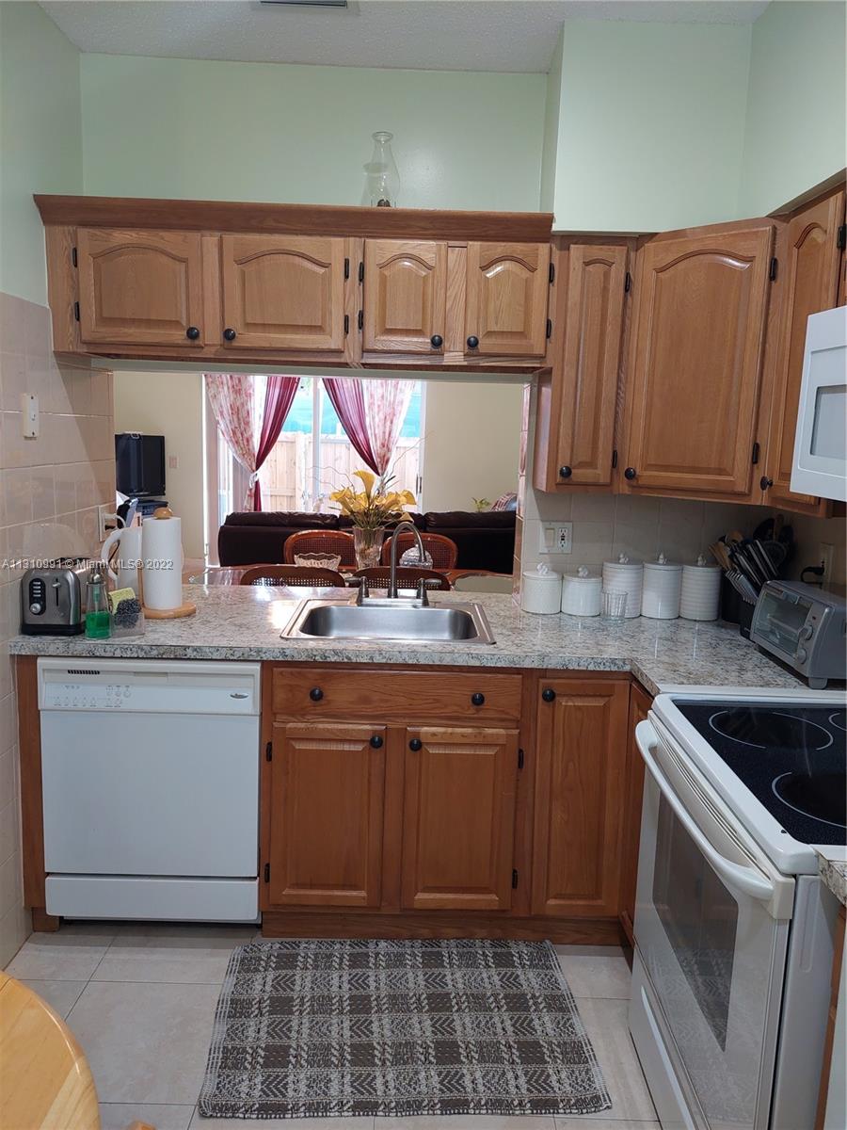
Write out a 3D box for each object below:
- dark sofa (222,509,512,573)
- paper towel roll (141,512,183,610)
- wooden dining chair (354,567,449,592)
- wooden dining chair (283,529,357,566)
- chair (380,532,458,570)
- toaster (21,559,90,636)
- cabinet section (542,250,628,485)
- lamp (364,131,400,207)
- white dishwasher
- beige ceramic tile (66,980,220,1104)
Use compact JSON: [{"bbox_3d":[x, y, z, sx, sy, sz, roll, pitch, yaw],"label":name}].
[{"bbox_3d":[-0.414,0.020,6.115,2.200,0.950,0.950,0,10,-9],"label":"dark sofa"},{"bbox_3d":[-0.830,-0.014,2.486,0.122,0.295,0.122,2,10,0],"label":"paper towel roll"},{"bbox_3d":[-0.097,0.417,3.784,0.480,0.930,0.550,2,10,0],"label":"wooden dining chair"},{"bbox_3d":[-0.589,0.298,4.438,0.480,0.950,0.550,2,9,0],"label":"wooden dining chair"},{"bbox_3d":[-0.027,0.314,4.441,0.480,0.950,0.550,2,9,0],"label":"chair"},{"bbox_3d":[-1.044,0.083,2.316,0.175,0.188,0.270,2,10,0],"label":"toaster"},{"bbox_3d":[0.488,-0.598,2.464,0.190,0.713,0.305,2,8,0],"label":"cabinet section"},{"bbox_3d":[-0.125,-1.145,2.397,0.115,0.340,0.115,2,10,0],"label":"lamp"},{"bbox_3d":[-0.757,0.624,2.509,0.605,0.833,0.610,2,10,0],"label":"white dishwasher"},{"bbox_3d":[-0.714,1.188,1.959,0.405,0.010,0.390,2,10,0],"label":"beige ceramic tile"}]

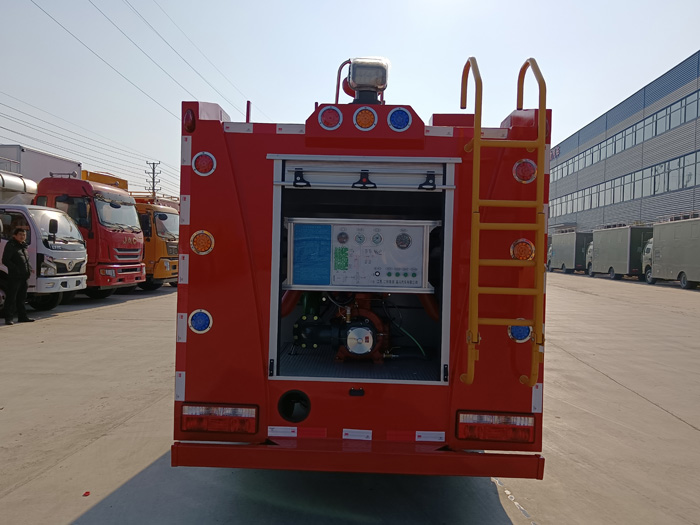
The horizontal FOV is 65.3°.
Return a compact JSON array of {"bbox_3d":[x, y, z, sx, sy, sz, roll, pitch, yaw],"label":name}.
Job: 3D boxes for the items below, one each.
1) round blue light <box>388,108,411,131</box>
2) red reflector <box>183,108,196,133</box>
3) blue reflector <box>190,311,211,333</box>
[{"bbox_3d":[0.250,-0.709,2.715,0.122,0.122,0.030,2,1,1],"label":"round blue light"},{"bbox_3d":[-0.808,-0.717,2.763,0.060,0.123,0.045,2,1,1],"label":"red reflector"},{"bbox_3d":[-0.760,0.302,2.784,0.120,0.120,0.035,2,1,1],"label":"blue reflector"}]

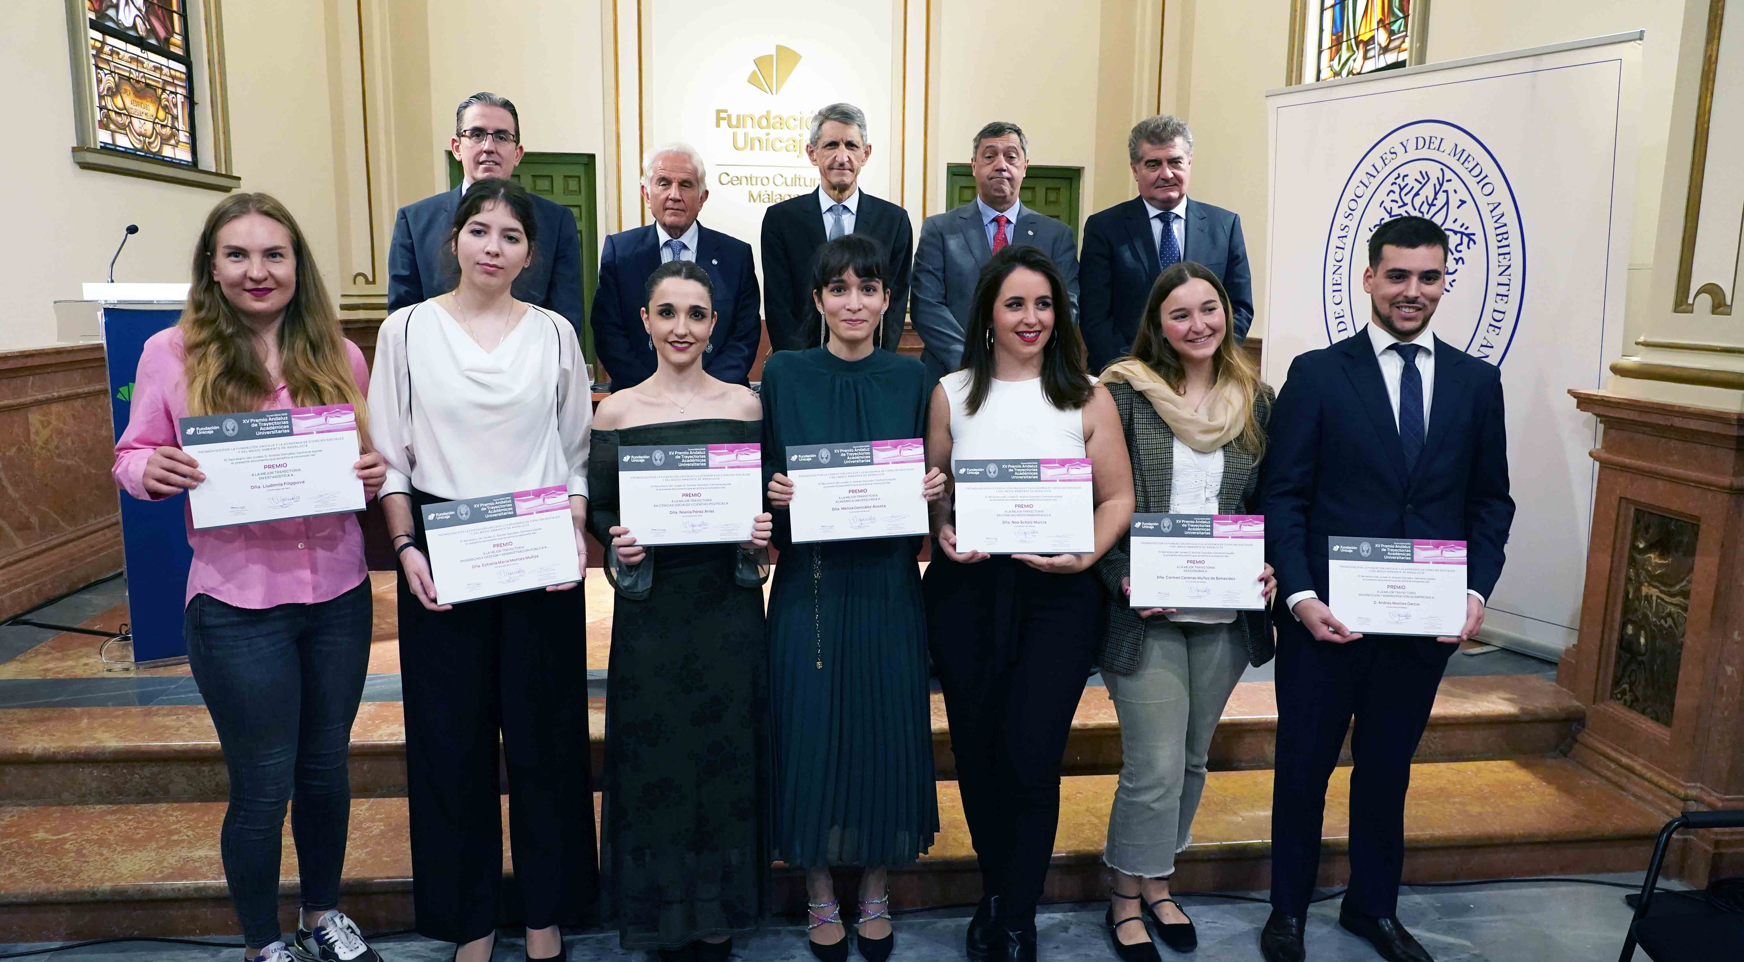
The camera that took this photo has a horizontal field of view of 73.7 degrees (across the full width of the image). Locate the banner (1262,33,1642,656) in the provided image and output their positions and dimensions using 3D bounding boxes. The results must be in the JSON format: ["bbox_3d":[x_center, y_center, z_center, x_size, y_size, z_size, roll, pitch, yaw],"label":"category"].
[{"bbox_3d":[2.063,-0.475,4.434,0.120,2.078,1.519,-9,14,-25],"label":"banner"}]

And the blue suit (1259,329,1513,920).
[{"bbox_3d":[1.188,0.363,2.749,0.550,1.430,0.350,1,9,3],"label":"blue suit"}]

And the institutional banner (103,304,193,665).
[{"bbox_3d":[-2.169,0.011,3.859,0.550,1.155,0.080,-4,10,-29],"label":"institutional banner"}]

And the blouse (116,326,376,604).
[{"bbox_3d":[-1.315,-0.041,2.431,0.450,0.580,0.320,-5,10,-32],"label":"blouse"}]

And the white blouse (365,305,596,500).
[{"bbox_3d":[-0.832,-0.170,2.486,0.470,0.430,0.310,-1,9,-14],"label":"white blouse"}]

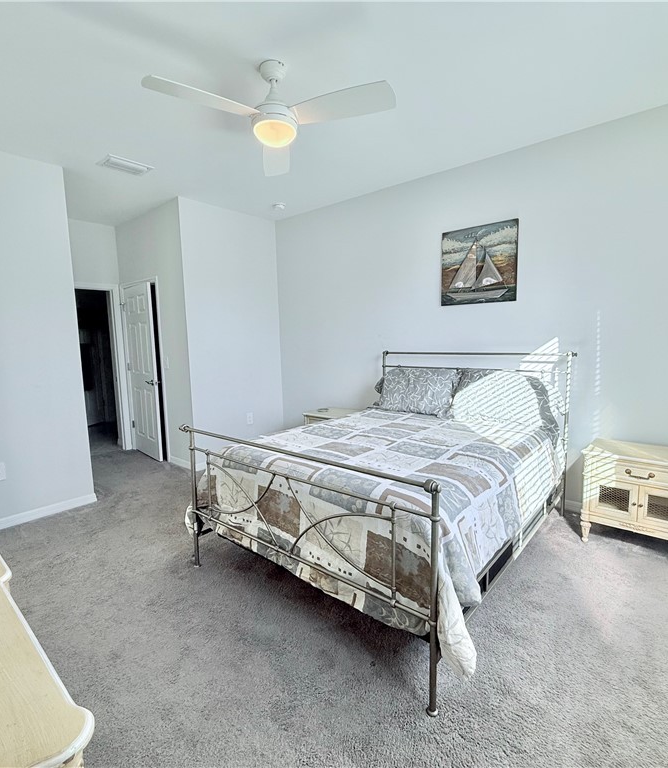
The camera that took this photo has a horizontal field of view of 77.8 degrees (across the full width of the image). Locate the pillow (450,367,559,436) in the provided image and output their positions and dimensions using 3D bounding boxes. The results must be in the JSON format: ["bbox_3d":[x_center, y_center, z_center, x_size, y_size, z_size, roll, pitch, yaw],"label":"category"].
[{"bbox_3d":[1.286,0.112,3.114,0.730,0.430,0.200,4,-11,40],"label":"pillow"}]

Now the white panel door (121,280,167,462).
[{"bbox_3d":[-2.273,-0.151,4.984,0.900,2.060,0.120,4,9,40],"label":"white panel door"}]

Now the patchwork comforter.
[{"bbox_3d":[0.395,0.612,2.769,1.848,0.518,1.988,4,9,40],"label":"patchwork comforter"}]

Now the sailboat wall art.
[{"bbox_3d":[1.213,-1.007,3.514,0.650,0.640,0.030,4,9,40],"label":"sailboat wall art"}]

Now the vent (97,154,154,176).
[{"bbox_3d":[-1.675,-1.748,3.345,0.260,0.025,0.365,4,9,40],"label":"vent"}]

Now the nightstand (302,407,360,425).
[{"bbox_3d":[0.058,0.608,4.246,0.630,0.620,0.427,4,9,40],"label":"nightstand"}]

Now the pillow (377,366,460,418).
[{"bbox_3d":[0.724,0.067,3.618,0.710,0.430,0.180,4,-11,40],"label":"pillow"}]

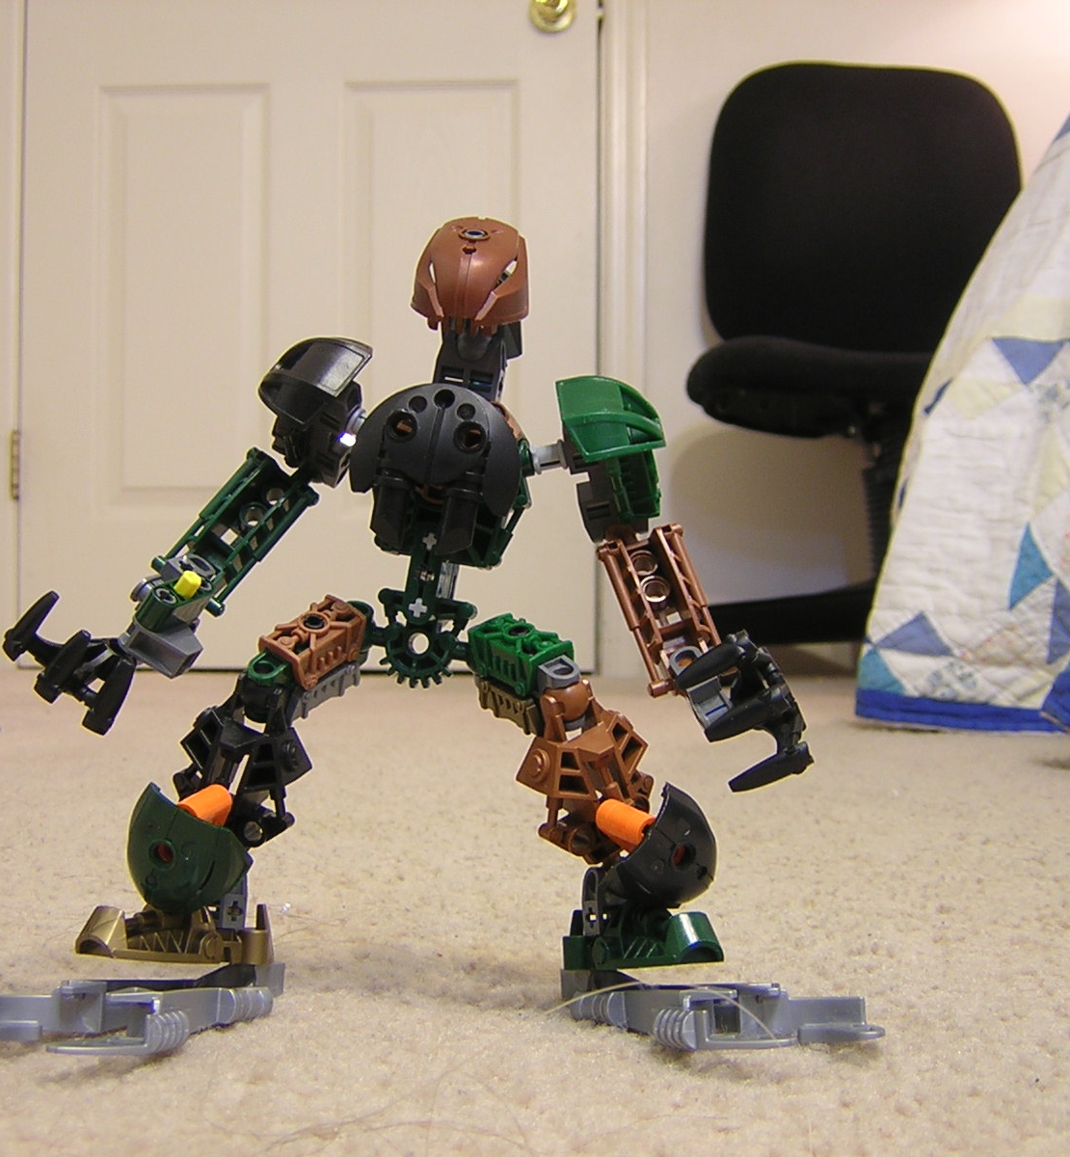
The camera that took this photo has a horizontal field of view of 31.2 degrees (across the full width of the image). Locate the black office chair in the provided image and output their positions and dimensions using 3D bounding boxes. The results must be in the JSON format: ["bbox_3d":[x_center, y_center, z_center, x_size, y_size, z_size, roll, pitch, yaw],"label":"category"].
[{"bbox_3d":[0.435,-0.280,2.350,0.550,0.820,0.580,0,0,-6],"label":"black office chair"}]

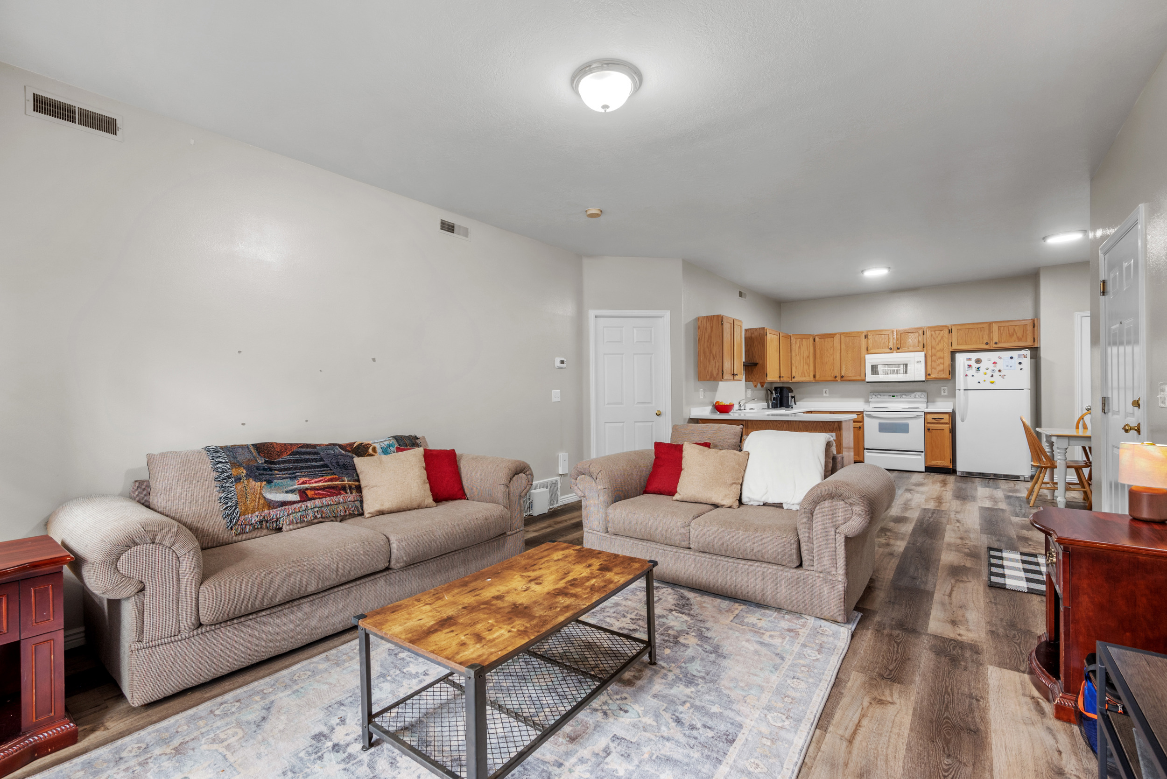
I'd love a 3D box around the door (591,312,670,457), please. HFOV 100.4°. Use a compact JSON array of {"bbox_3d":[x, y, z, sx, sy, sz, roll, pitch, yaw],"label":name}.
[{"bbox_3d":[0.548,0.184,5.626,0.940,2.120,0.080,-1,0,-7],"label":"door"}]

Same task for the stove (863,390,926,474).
[{"bbox_3d":[4.721,0.626,7.344,0.755,1.140,0.670,-1,0,38],"label":"stove"}]

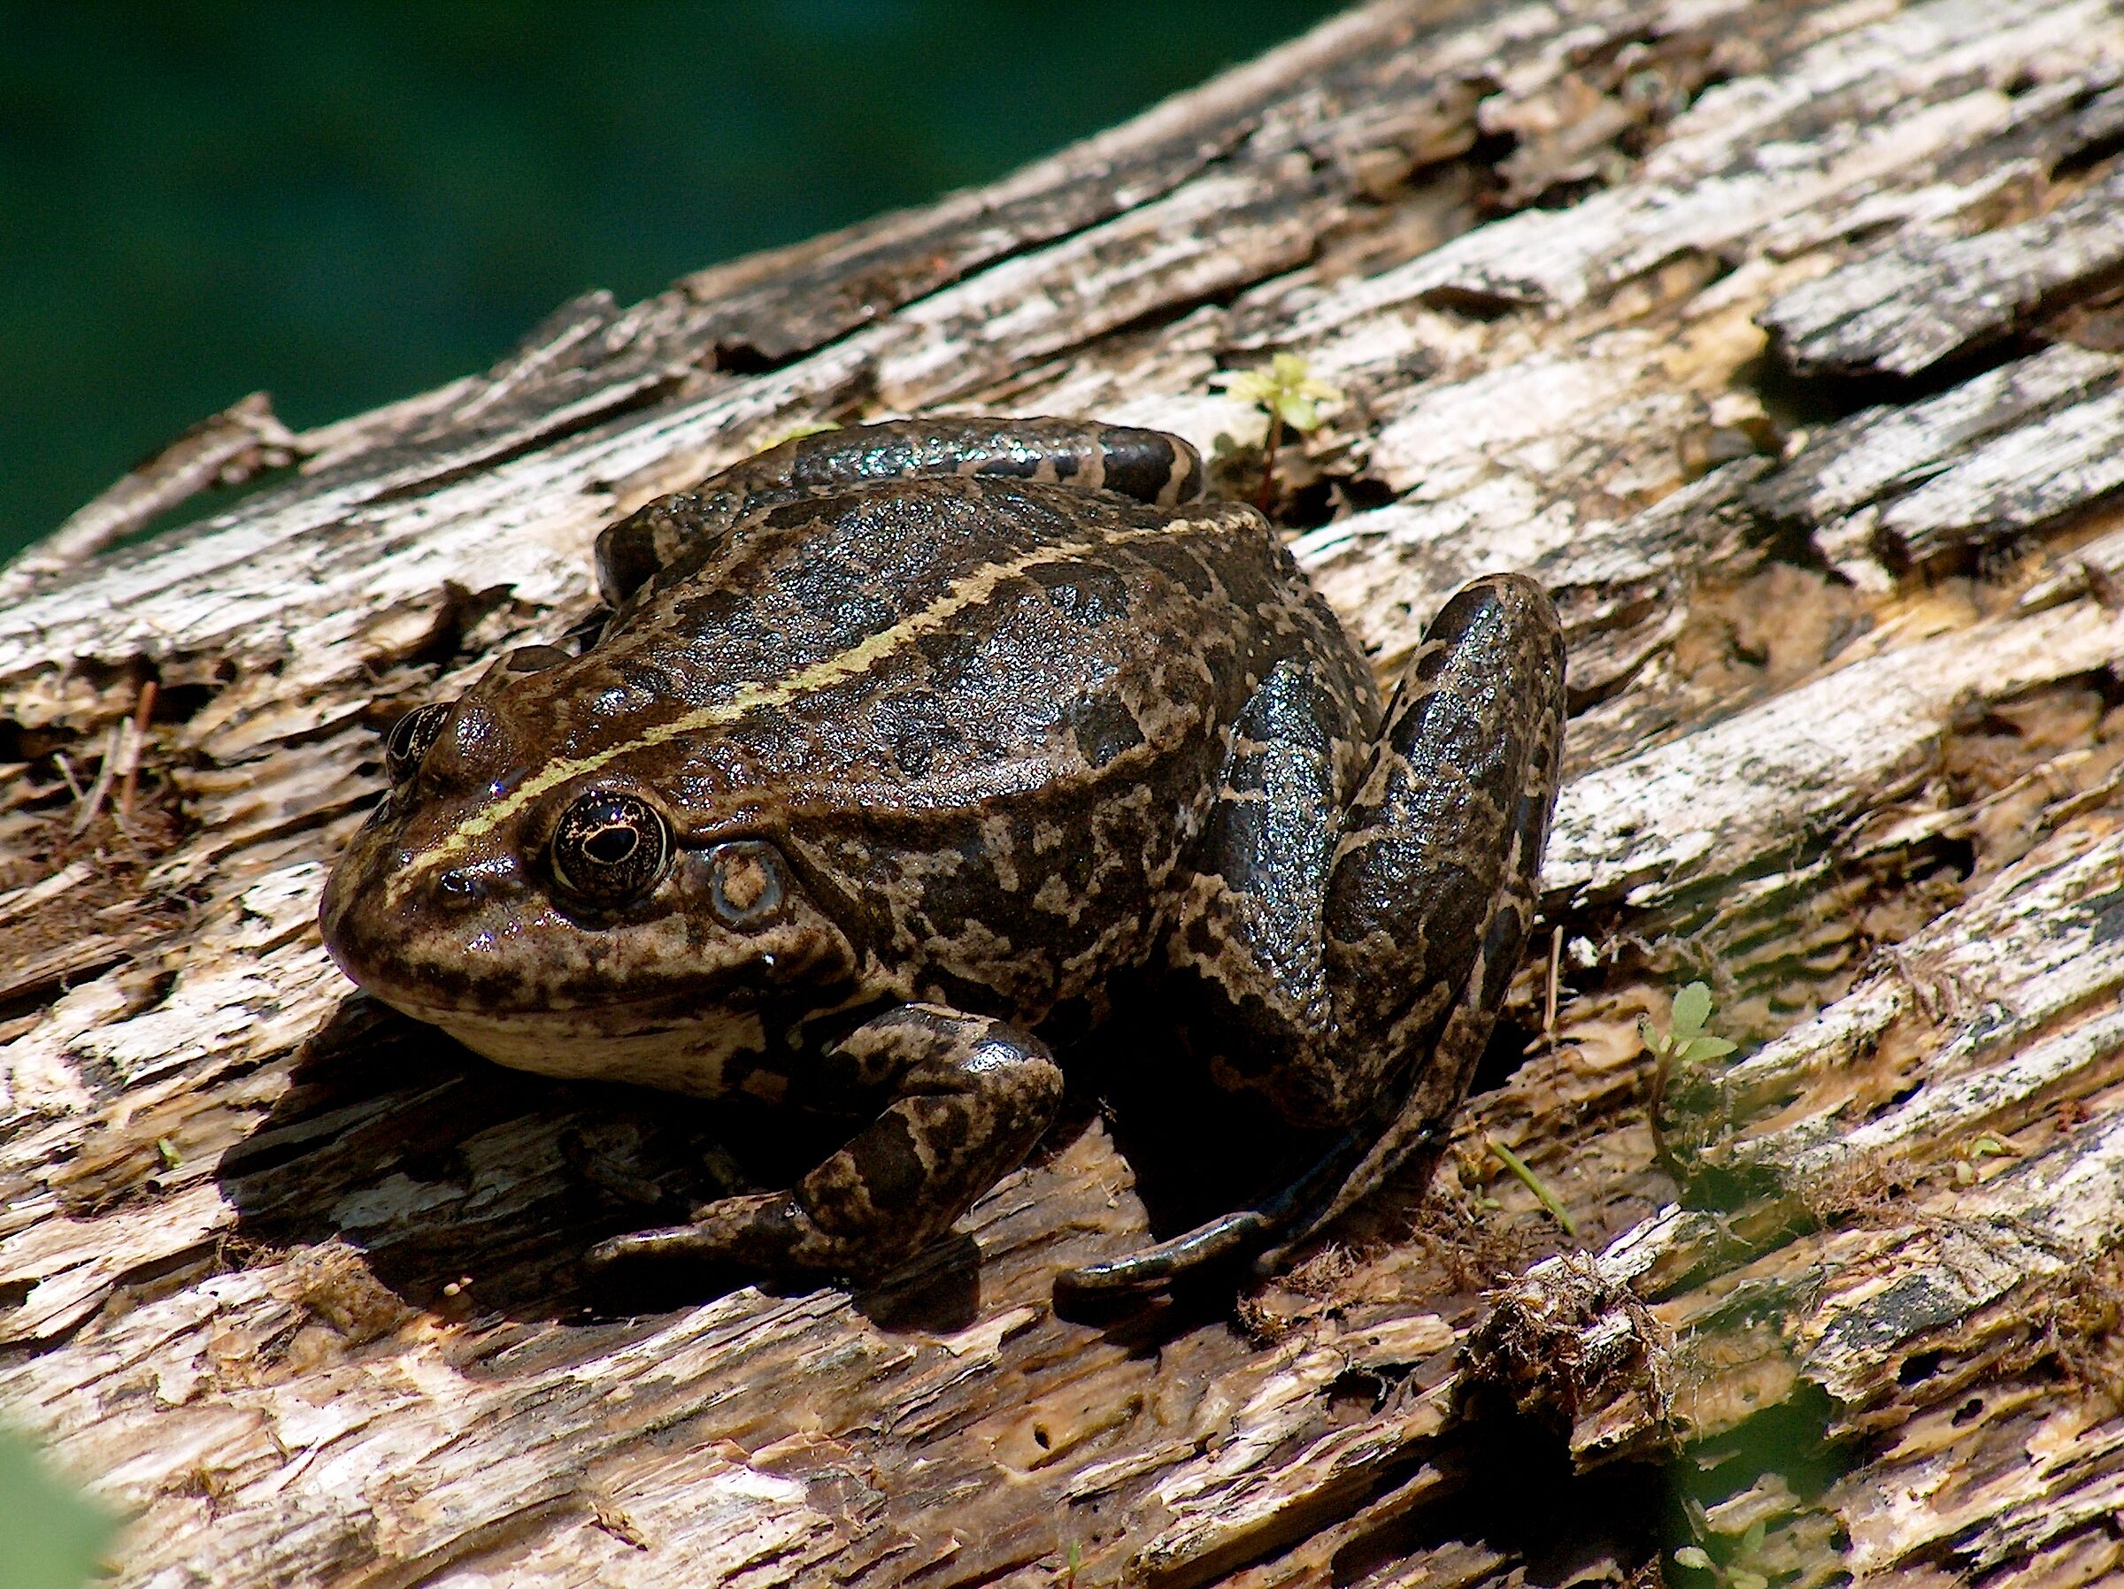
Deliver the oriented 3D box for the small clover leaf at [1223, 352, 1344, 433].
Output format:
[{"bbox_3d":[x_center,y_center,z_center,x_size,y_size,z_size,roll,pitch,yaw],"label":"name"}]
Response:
[{"bbox_3d":[0.016,-0.028,1.273,0.008,0.003,0.007,0,37,0],"label":"small clover leaf"}]

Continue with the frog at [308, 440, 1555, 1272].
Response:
[{"bbox_3d":[-0.010,-0.001,1.230,0.095,0.032,0.081,-28,45,-32],"label":"frog"}]

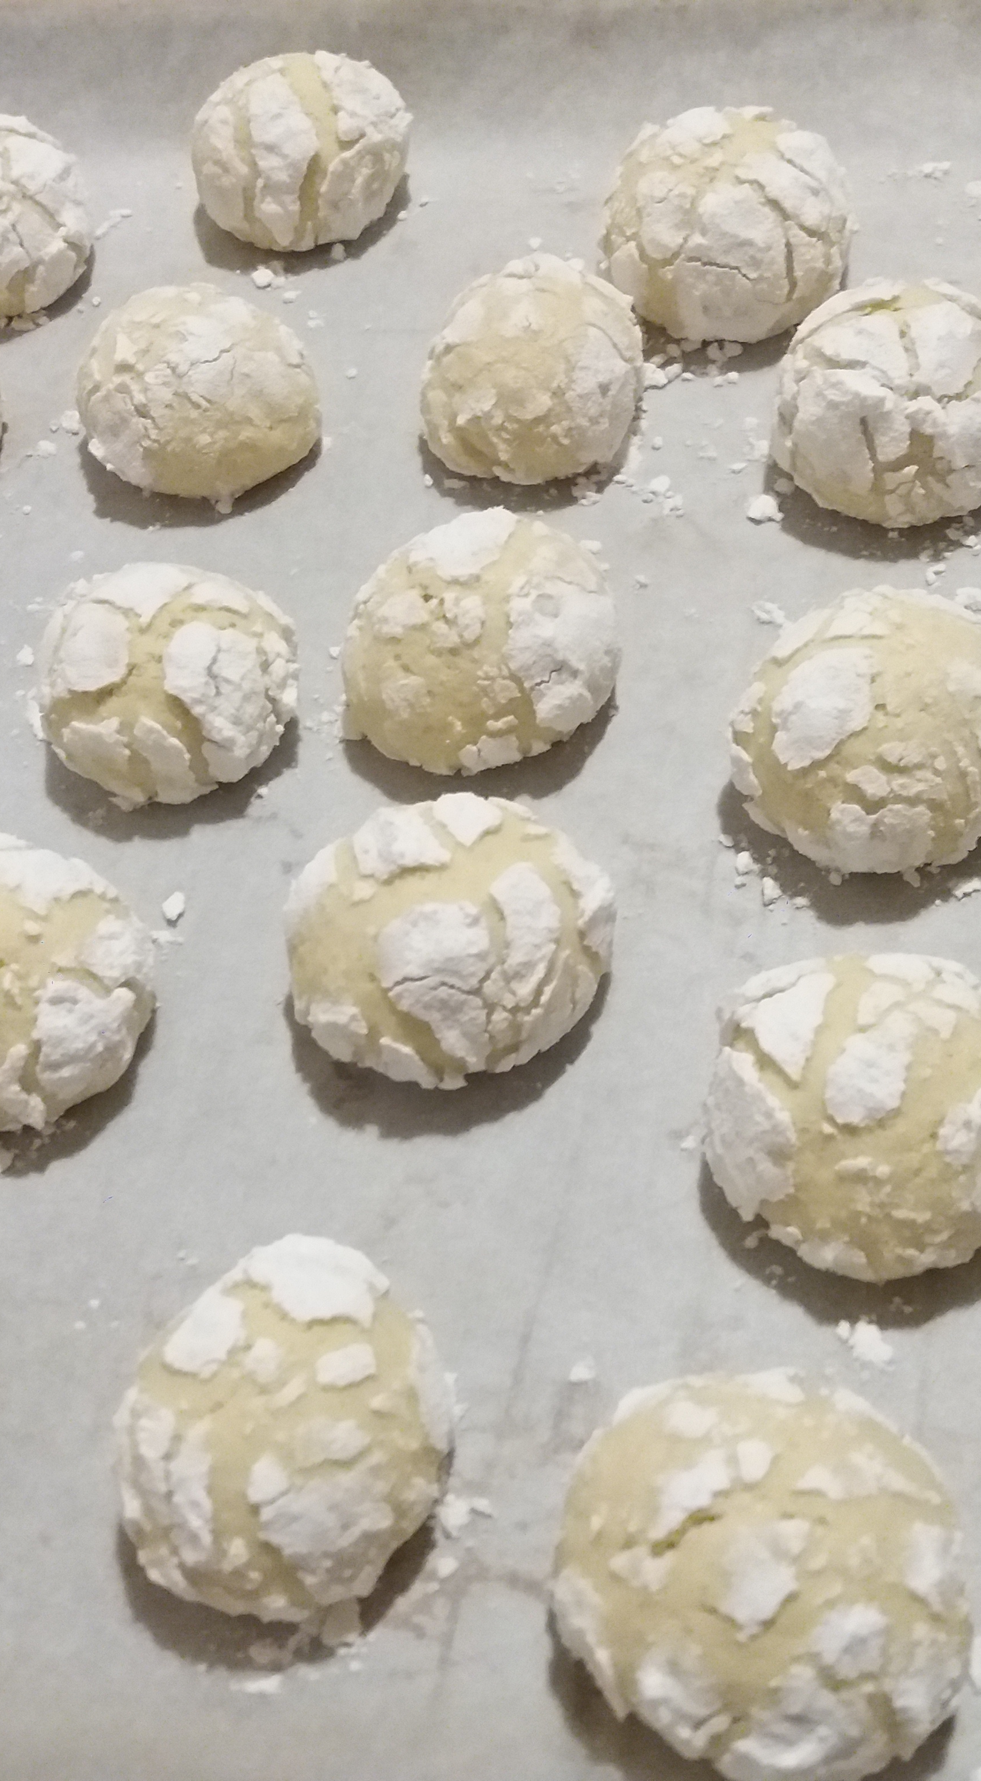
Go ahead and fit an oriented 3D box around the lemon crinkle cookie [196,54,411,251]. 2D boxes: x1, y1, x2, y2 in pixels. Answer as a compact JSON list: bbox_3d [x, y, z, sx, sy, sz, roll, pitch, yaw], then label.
[{"bbox_3d":[-0.038,-0.146,0.379,0.043,0.032,0.043,-12,53,-1],"label":"lemon crinkle cookie"}]

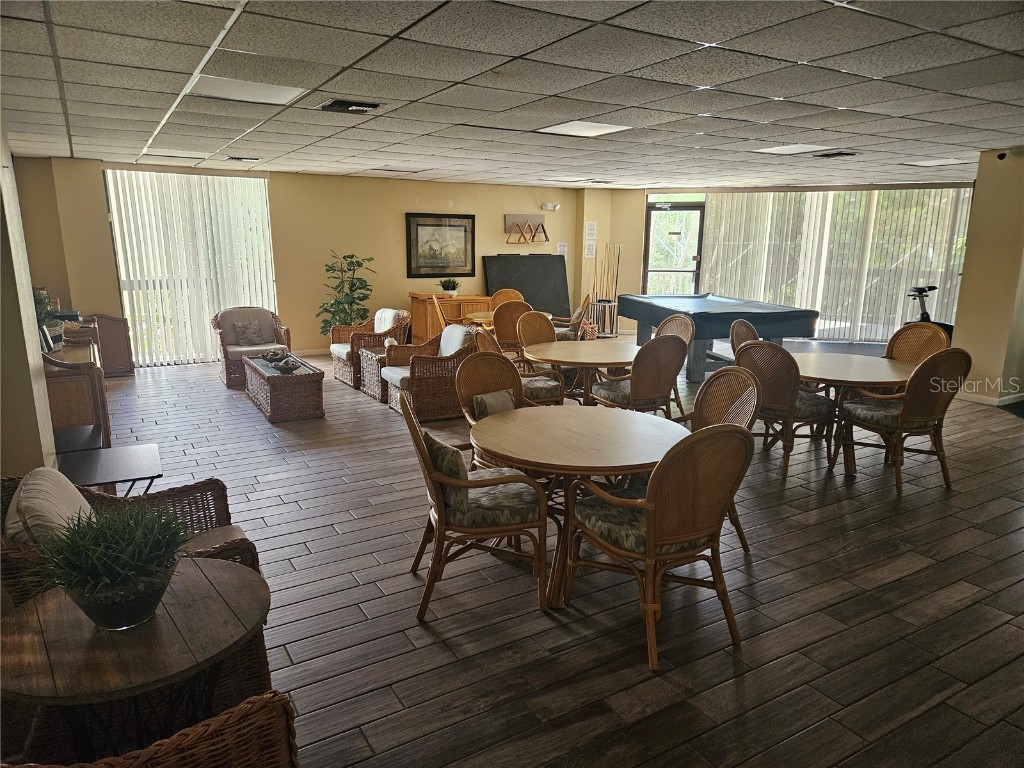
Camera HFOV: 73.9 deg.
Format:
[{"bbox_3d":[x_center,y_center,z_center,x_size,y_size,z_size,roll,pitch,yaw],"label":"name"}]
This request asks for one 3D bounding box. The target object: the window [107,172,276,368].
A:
[{"bbox_3d":[-3.999,-1.449,8.761,1.800,2.350,0.100,-7,14,-30],"label":"window"}]

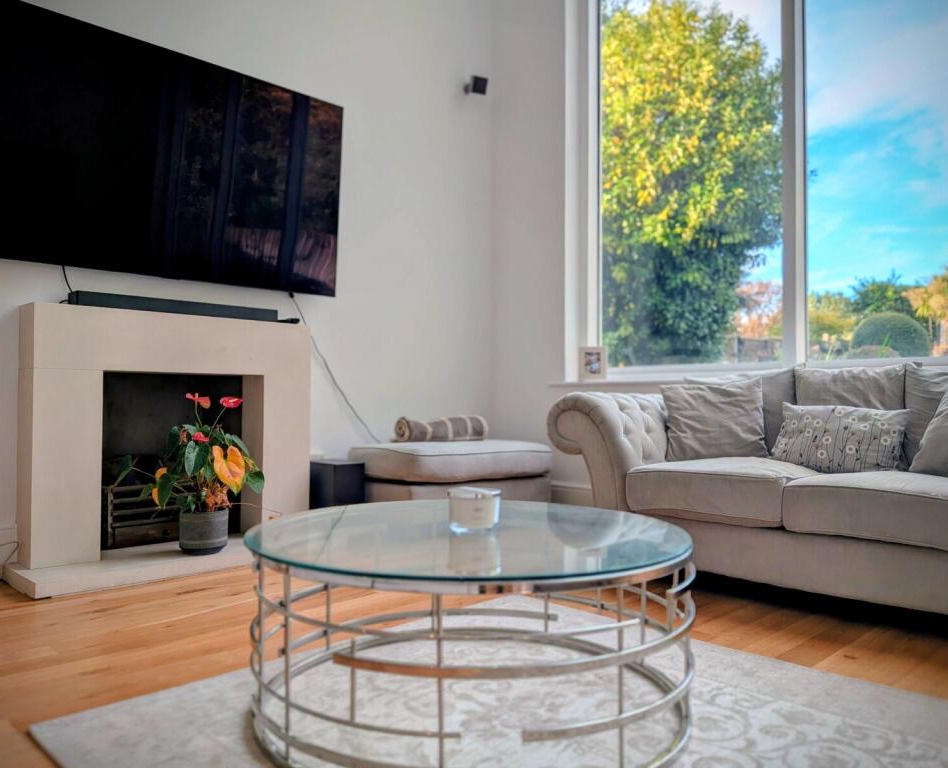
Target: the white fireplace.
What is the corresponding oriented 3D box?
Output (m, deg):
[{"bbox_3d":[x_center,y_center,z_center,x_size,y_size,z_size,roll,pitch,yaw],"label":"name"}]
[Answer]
[{"bbox_3d":[-1.246,0.238,3.155,1.314,1.094,0.387,1,-1,-44],"label":"white fireplace"}]

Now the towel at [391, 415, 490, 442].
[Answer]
[{"bbox_3d":[-0.175,0.255,4.070,0.600,0.135,0.135,1,-1,-44],"label":"towel"}]

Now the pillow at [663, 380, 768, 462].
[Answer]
[{"bbox_3d":[1.043,0.154,3.080,0.440,0.360,0.140,0,-24,27],"label":"pillow"}]

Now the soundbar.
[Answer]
[{"bbox_3d":[-1.336,-0.339,3.251,0.915,0.062,0.090,1,-1,-44],"label":"soundbar"}]

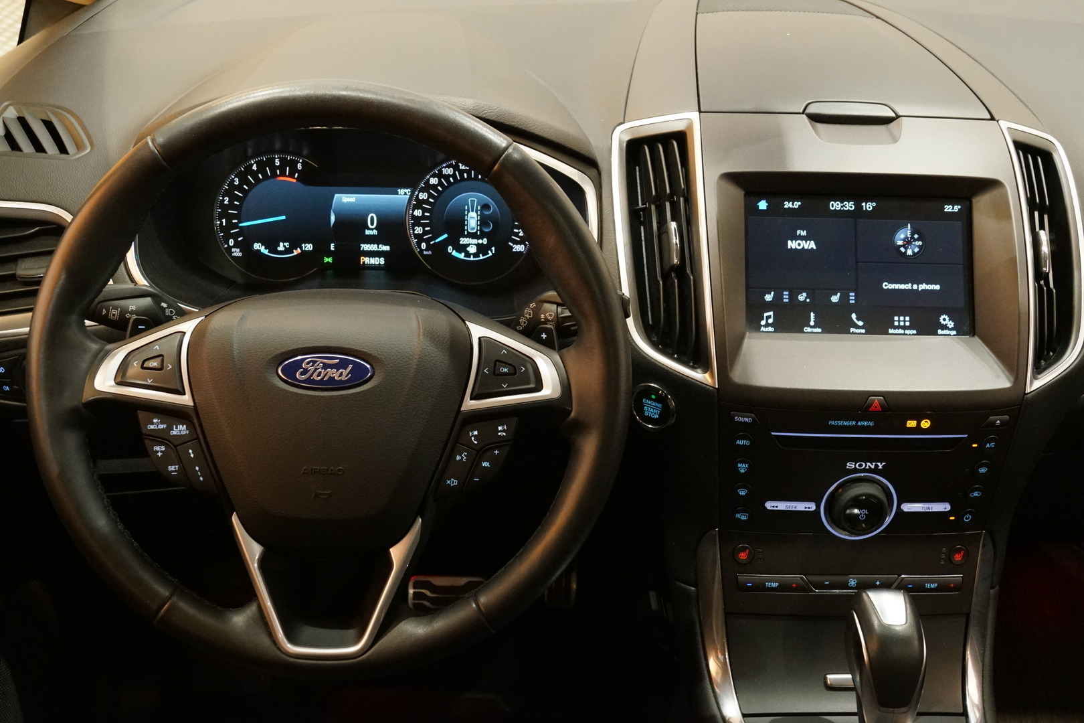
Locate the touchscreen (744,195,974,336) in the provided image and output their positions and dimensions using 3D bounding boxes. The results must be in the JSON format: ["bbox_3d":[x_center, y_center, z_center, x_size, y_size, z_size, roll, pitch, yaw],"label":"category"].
[{"bbox_3d":[0.242,-0.073,0.833,0.176,0.108,0.015,1,-4,-3],"label":"touchscreen"}]

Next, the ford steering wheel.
[{"bbox_3d":[-0.134,0.011,0.693,0.375,0.372,0.085,1,0,-3],"label":"ford steering wheel"}]

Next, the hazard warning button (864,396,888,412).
[{"bbox_3d":[0.243,0.030,0.791,0.018,0.013,0.010,1,6,-3],"label":"hazard warning button"}]

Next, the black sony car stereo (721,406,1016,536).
[{"bbox_3d":[0.243,0.081,0.808,0.208,0.106,0.033,1,16,-3],"label":"black sony car stereo"}]

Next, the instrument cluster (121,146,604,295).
[{"bbox_3d":[-0.143,-0.110,0.848,0.360,0.132,0.080,1,0,-3],"label":"instrument cluster"}]

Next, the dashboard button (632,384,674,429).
[{"bbox_3d":[0.085,0.033,0.816,0.033,0.033,0.015,9,7,16],"label":"dashboard button"}]

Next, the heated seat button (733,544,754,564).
[{"bbox_3d":[0.155,0.147,0.834,0.016,0.017,0.009,1,16,-3],"label":"heated seat button"}]

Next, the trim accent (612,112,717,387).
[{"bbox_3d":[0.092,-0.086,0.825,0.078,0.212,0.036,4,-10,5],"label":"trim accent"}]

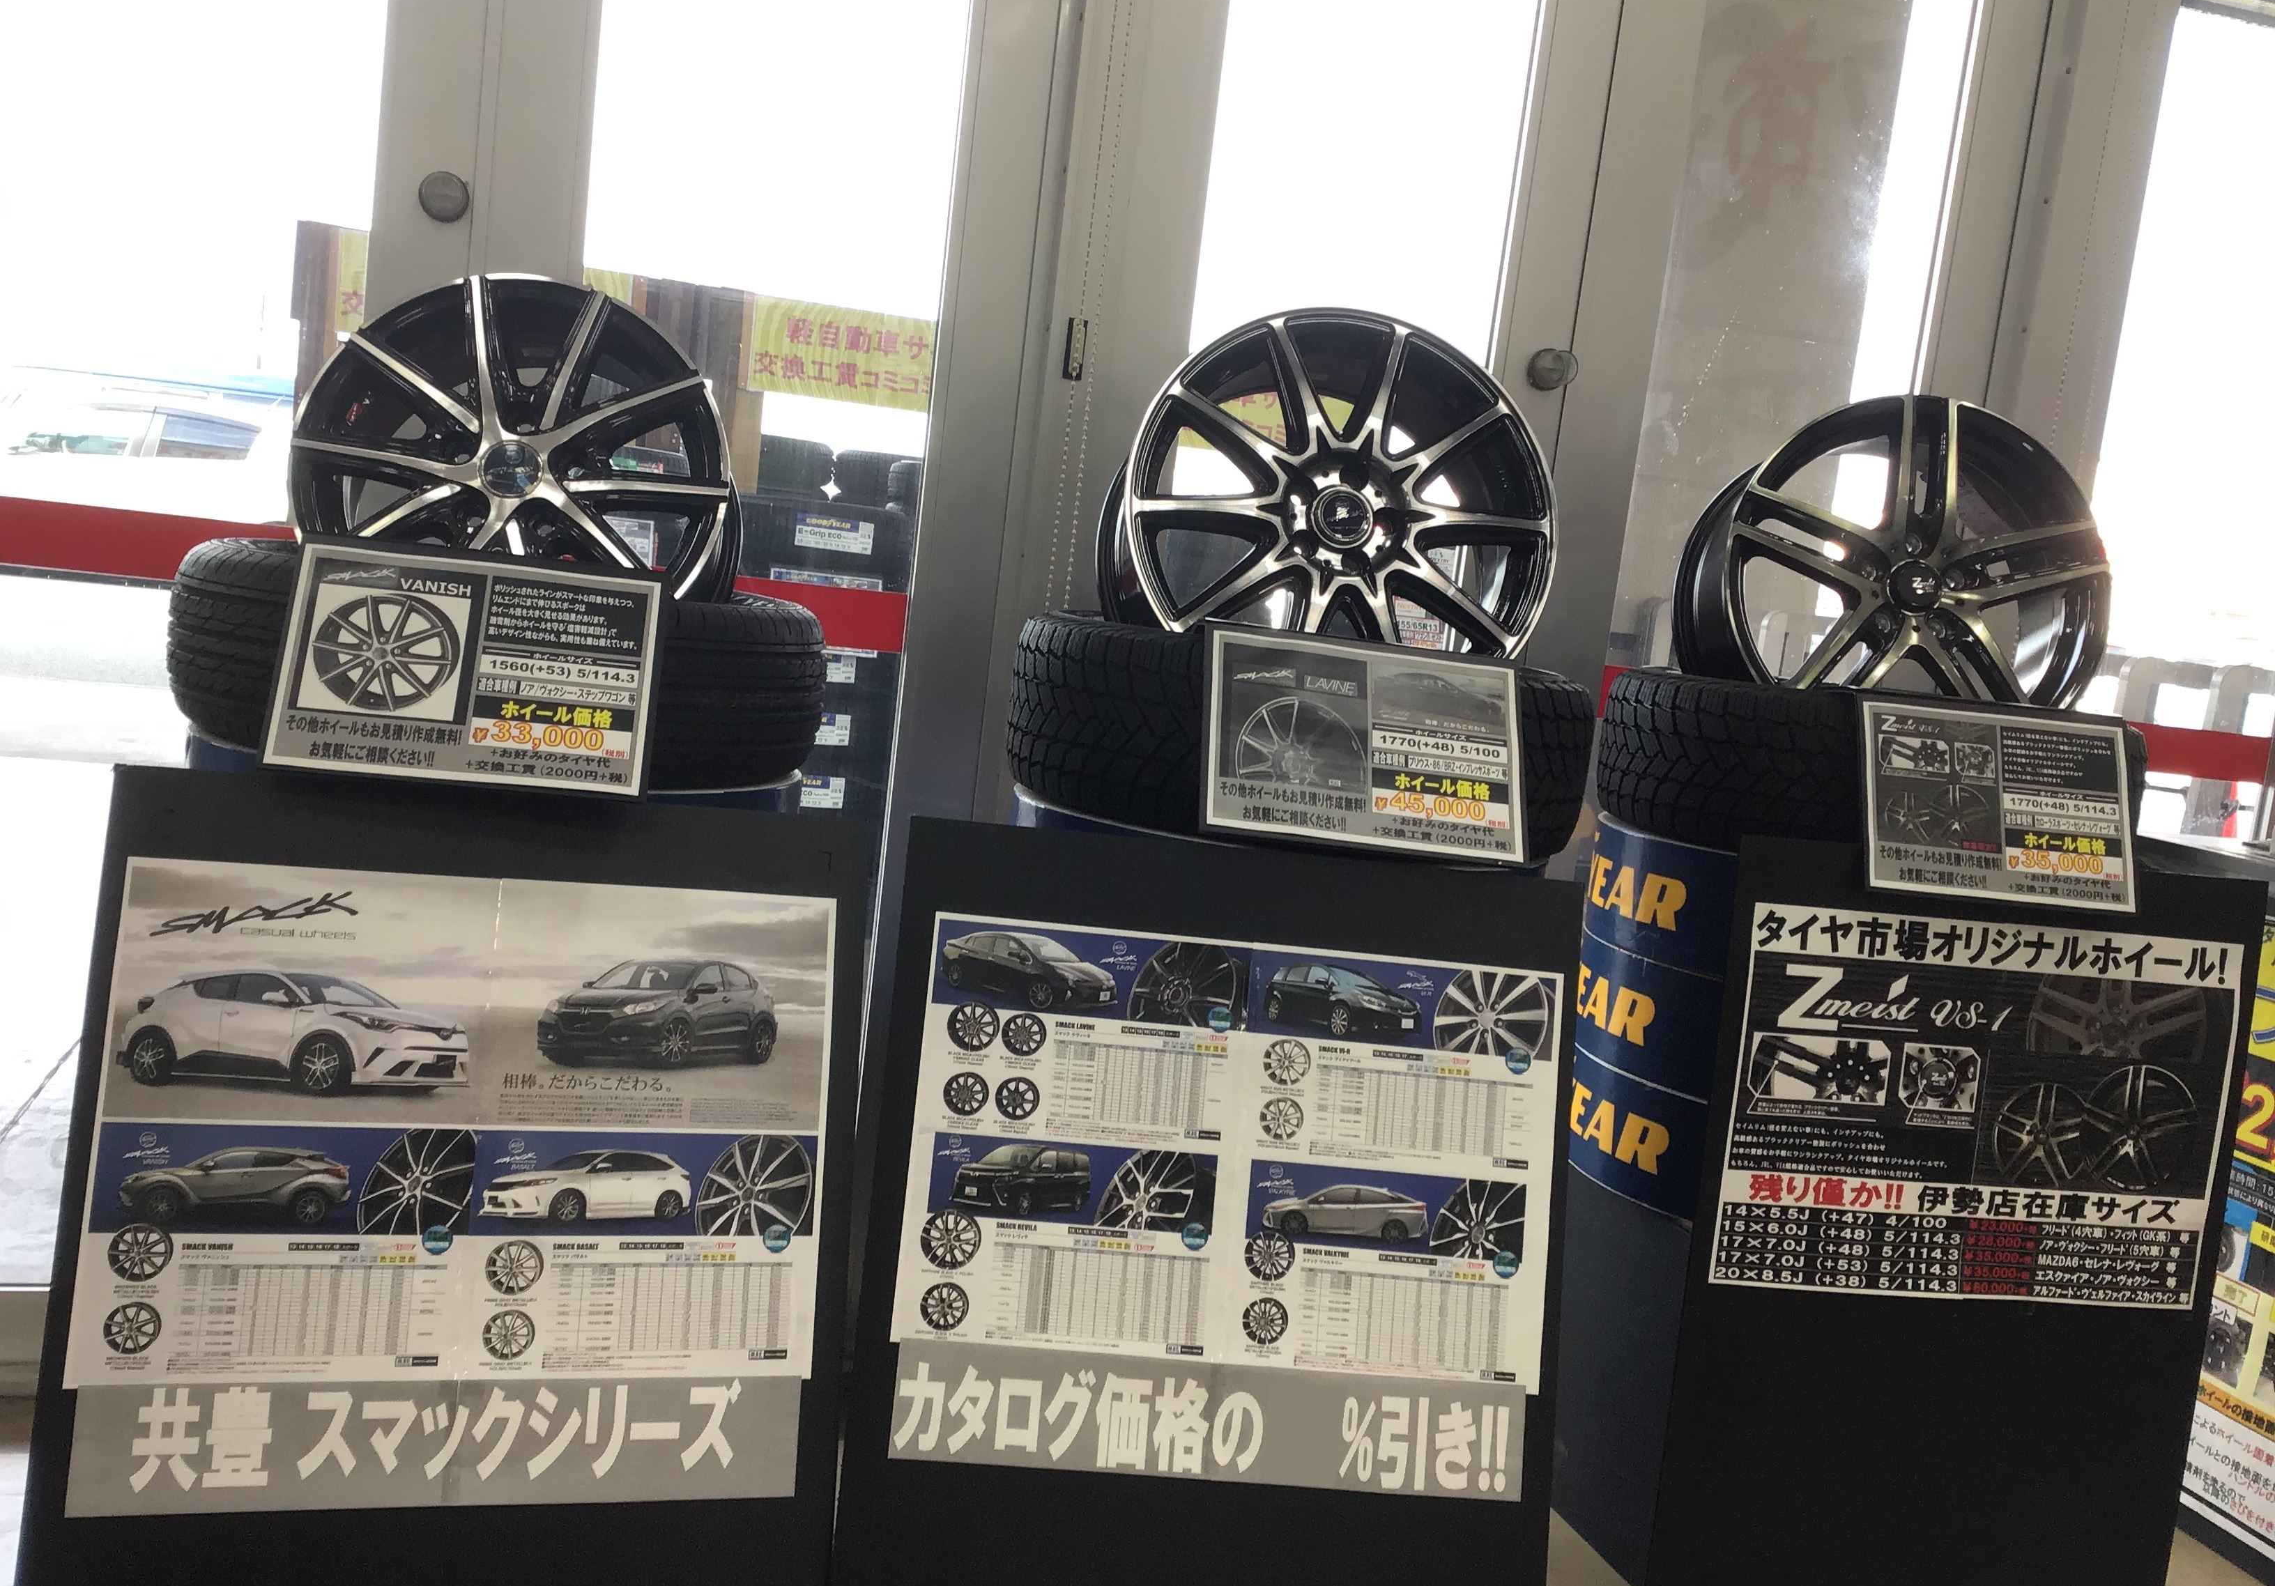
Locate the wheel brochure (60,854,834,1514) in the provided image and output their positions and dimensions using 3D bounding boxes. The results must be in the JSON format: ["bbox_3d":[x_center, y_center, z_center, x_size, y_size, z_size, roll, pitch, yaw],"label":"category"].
[{"bbox_3d":[-0.566,0.333,1.736,0.600,0.526,0.010,5,-11,-17],"label":"wheel brochure"}]

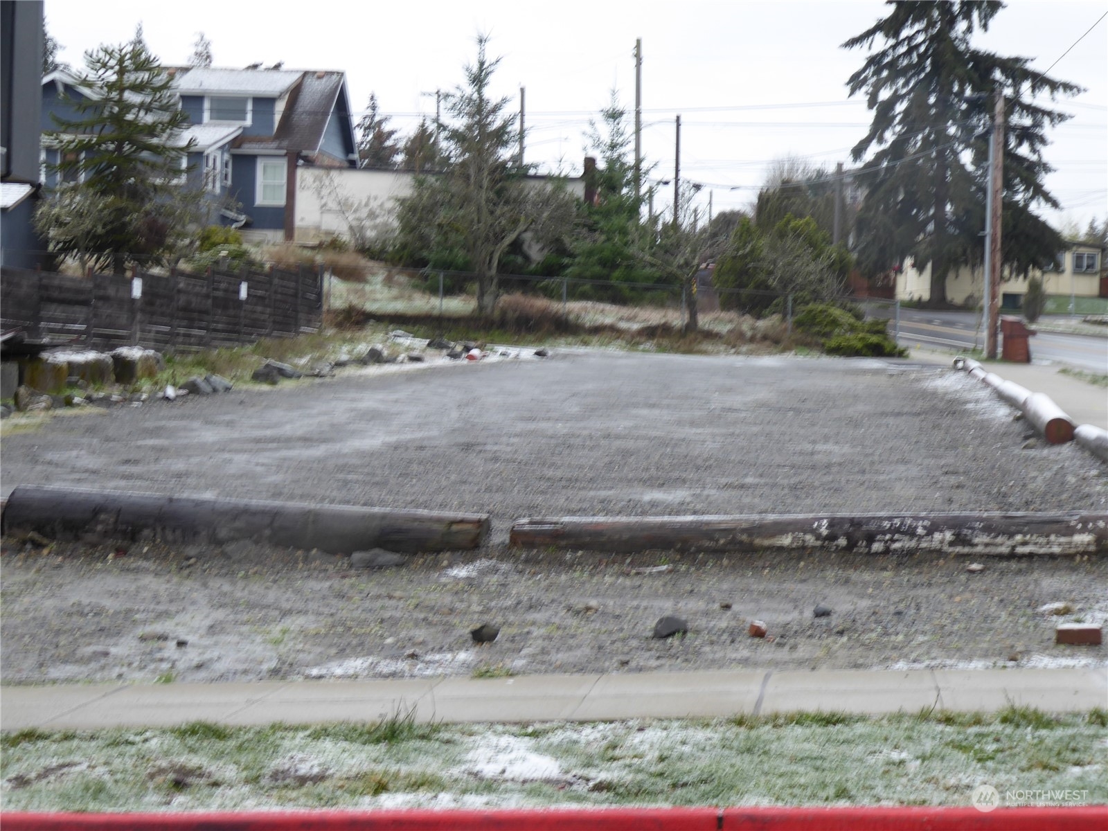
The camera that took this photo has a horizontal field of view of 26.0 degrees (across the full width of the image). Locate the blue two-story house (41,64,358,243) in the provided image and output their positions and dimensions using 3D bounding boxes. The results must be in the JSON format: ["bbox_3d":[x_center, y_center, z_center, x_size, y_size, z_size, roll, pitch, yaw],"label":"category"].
[{"bbox_3d":[-13.744,-9.687,90.000,12.000,6.900,8.500,3,3,8],"label":"blue two-story house"}]

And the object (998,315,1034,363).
[{"bbox_3d":[11.006,-1.798,57.000,0.720,1.150,0.600,1,3,-15],"label":"object"}]

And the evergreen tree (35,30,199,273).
[{"bbox_3d":[-9.833,-5.910,54.000,3.500,5.400,3.500,2,2,7],"label":"evergreen tree"}]

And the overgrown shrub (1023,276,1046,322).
[{"bbox_3d":[17.411,-4.204,87.000,0.850,1.680,0.820,1,1,0],"label":"overgrown shrub"}]

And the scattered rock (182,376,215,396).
[{"bbox_3d":[-4.531,-0.379,30.500,0.380,0.220,0.320,2,2,7],"label":"scattered rock"}]

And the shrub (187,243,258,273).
[{"bbox_3d":[-8.827,-4.073,64.000,1.950,1.100,1.700,1,1,0],"label":"shrub"}]

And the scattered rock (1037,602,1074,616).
[{"bbox_3d":[2.382,0.919,11.400,0.170,0.065,0.125,1,1,0],"label":"scattered rock"}]

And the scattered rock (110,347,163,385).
[{"bbox_3d":[-5.649,-0.674,32.500,0.640,0.490,0.580,2,2,7],"label":"scattered rock"}]

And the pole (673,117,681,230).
[{"bbox_3d":[7.118,-12.343,140.000,0.270,10.200,0.270,2,2,7],"label":"pole"}]

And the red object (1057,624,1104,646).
[{"bbox_3d":[2.406,1.008,11.000,0.200,0.067,0.096,2,2,11],"label":"red object"}]

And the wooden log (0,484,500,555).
[{"bbox_3d":[-2.159,0.746,16.750,3.420,0.370,0.360,2,3,8],"label":"wooden log"}]

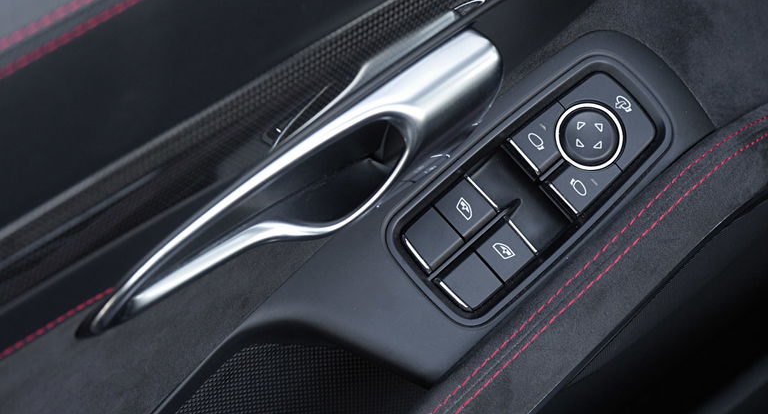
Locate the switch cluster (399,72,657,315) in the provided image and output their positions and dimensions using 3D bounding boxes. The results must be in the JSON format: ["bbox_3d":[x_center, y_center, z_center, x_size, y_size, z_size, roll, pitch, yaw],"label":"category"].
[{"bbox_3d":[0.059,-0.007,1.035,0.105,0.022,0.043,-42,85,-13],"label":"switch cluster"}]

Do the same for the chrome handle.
[{"bbox_3d":[-0.033,-0.007,0.990,0.195,0.044,0.040,-35,65,-14],"label":"chrome handle"}]

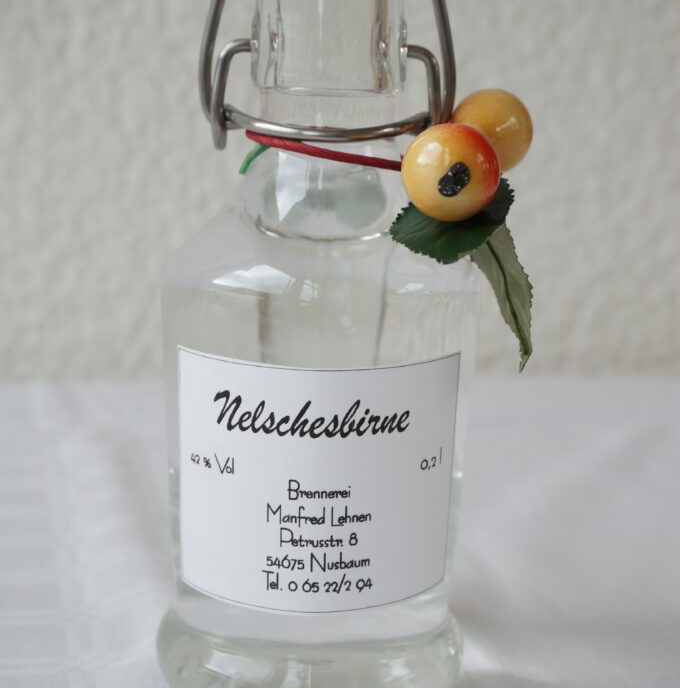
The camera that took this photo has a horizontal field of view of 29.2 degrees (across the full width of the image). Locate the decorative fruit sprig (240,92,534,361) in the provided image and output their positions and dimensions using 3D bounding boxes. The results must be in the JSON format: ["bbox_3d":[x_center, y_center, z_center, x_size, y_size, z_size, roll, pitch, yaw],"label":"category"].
[{"bbox_3d":[0.010,-0.022,0.261,0.059,0.056,0.052,2,14,0],"label":"decorative fruit sprig"}]

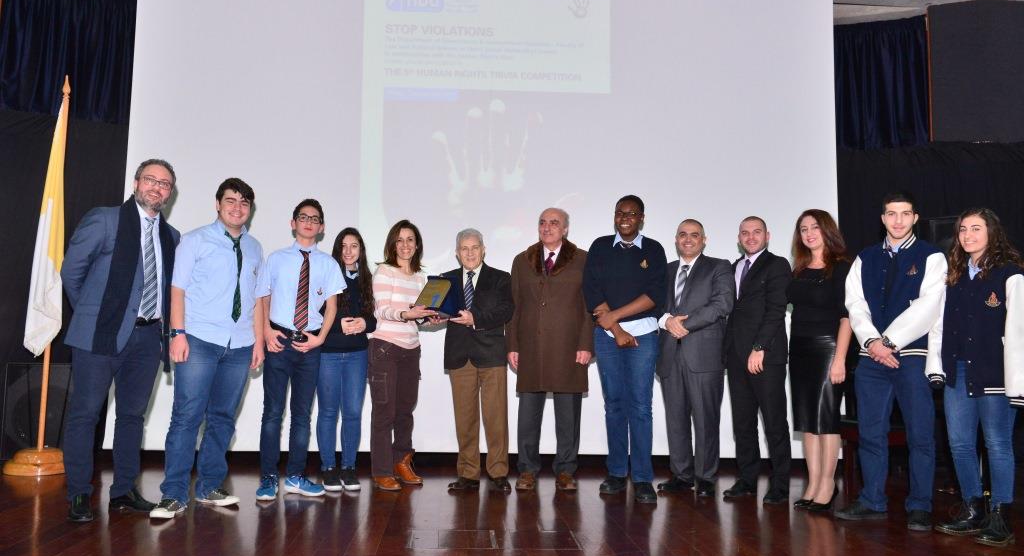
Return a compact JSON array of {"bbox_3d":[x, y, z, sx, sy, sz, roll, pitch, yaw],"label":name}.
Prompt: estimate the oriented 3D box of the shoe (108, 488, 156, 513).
[{"bbox_3d":[-1.927,1.125,4.215,0.290,0.105,0.105,-1,-6,23],"label":"shoe"}]

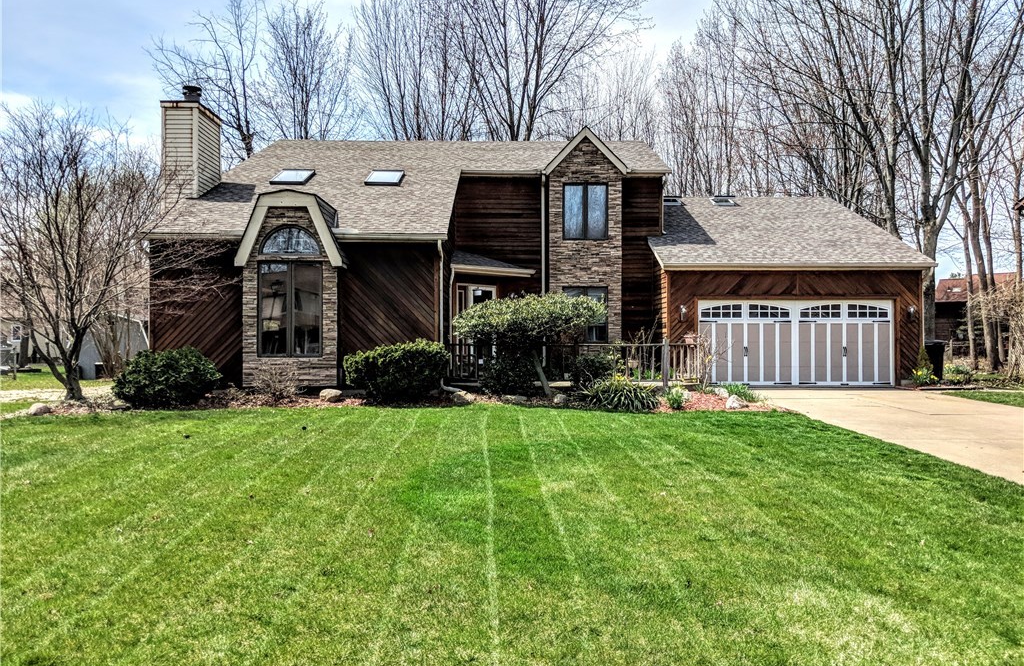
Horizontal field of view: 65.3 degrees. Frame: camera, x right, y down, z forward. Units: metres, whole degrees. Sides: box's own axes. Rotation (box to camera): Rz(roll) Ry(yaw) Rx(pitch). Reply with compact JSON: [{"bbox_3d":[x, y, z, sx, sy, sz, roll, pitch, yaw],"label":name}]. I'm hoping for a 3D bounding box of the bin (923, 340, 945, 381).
[{"bbox_3d":[11.050,0.720,20.900,0.620,1.090,0.720,0,0,-1],"label":"bin"}]

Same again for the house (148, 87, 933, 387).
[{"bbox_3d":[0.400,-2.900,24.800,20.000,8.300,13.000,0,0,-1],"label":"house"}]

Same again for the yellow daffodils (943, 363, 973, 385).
[{"bbox_3d":[11.300,1.050,20.300,0.760,0.500,0.650,0,0,-1],"label":"yellow daffodils"}]

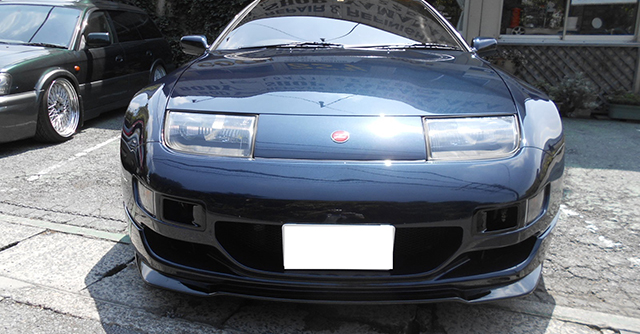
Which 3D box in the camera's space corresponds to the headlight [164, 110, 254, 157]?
[{"bbox_3d":[-0.345,-0.114,1.565,0.320,0.130,0.210,1,4,2],"label":"headlight"}]

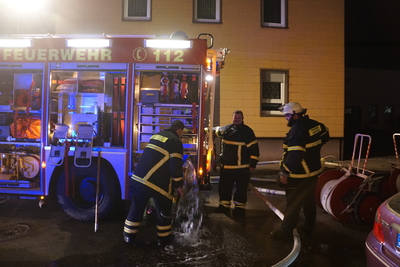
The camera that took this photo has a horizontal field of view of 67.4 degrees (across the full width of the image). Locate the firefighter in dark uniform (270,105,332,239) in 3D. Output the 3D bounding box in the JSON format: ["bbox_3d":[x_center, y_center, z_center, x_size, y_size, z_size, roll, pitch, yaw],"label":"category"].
[{"bbox_3d":[1.400,0.505,4.180,0.640,1.850,0.660,0,-1,37],"label":"firefighter in dark uniform"}]

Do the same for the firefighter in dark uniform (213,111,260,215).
[{"bbox_3d":[0.627,0.506,5.300,0.780,1.810,0.500,0,-1,21],"label":"firefighter in dark uniform"}]

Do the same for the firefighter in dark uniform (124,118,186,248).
[{"bbox_3d":[-0.622,0.642,3.970,0.740,1.600,0.640,1,-1,-44],"label":"firefighter in dark uniform"}]

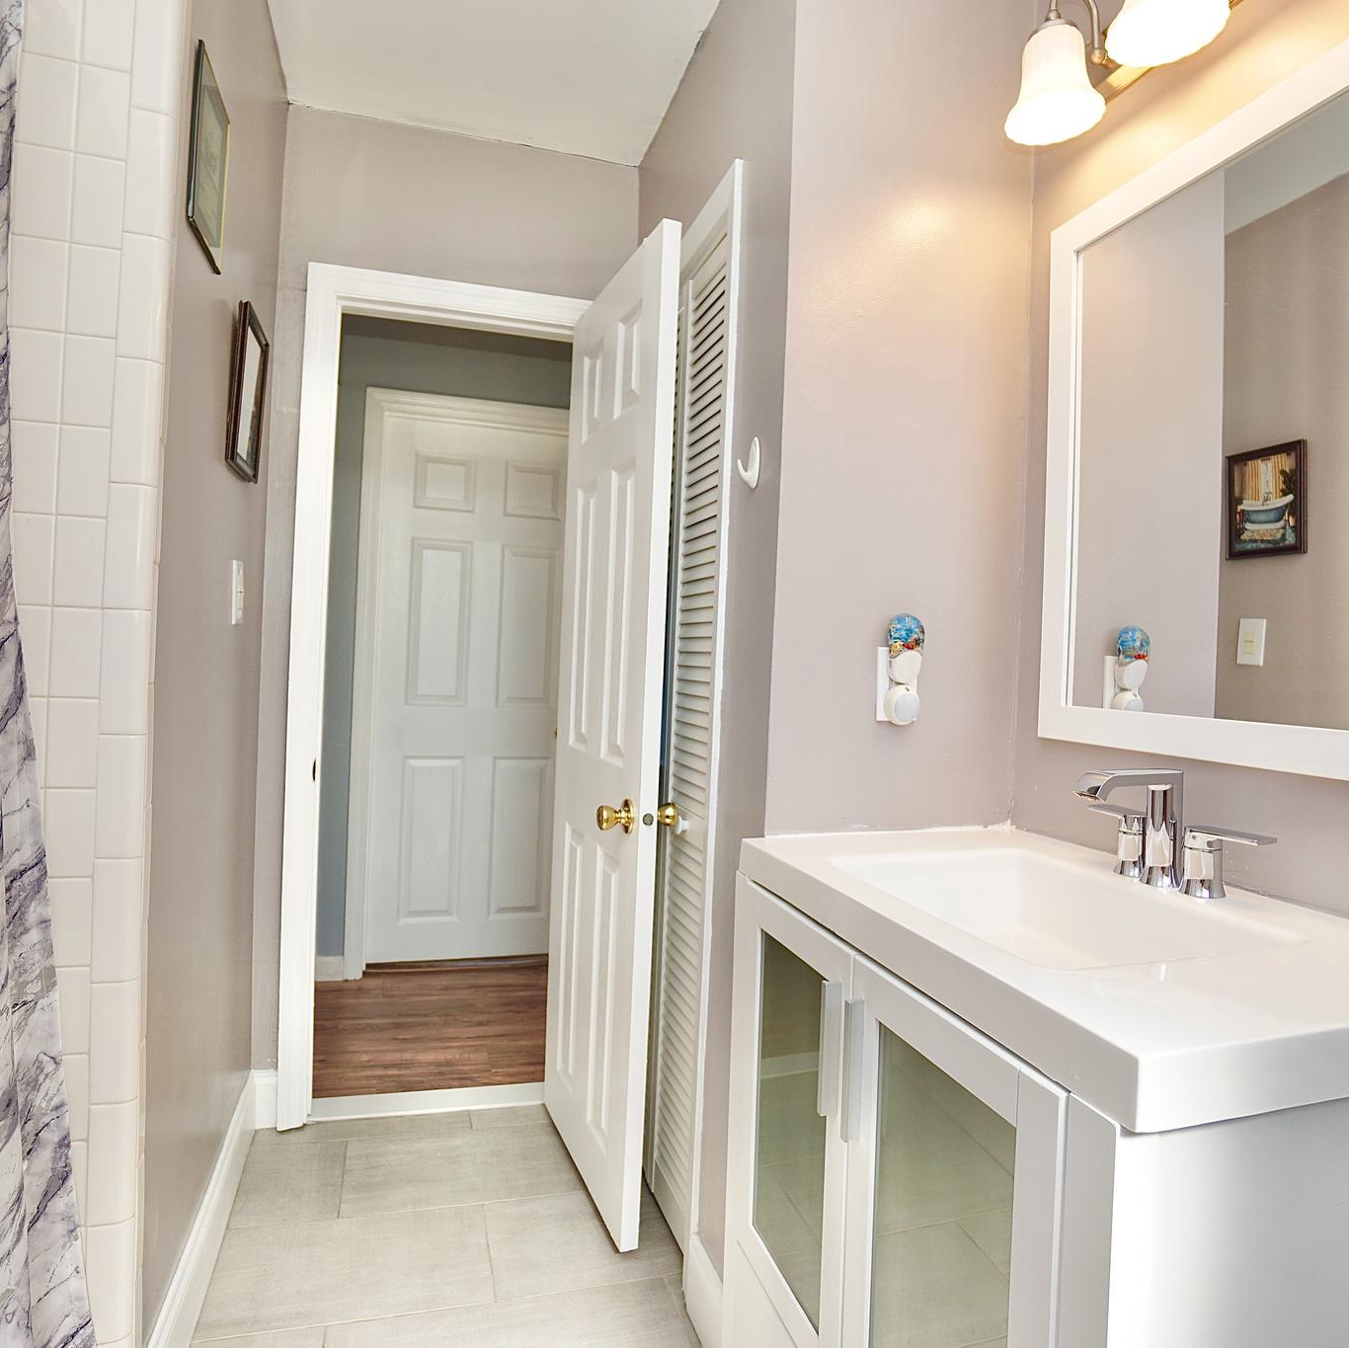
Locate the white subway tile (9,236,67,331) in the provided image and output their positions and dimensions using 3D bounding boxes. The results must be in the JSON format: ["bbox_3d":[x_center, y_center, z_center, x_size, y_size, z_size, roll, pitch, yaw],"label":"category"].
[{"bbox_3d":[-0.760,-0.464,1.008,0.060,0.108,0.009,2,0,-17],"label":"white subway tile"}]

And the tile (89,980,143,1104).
[{"bbox_3d":[-0.708,0.465,1.070,0.052,0.151,0.012,2,0,-16],"label":"tile"}]

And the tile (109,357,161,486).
[{"bbox_3d":[-0.662,-0.309,1.041,0.052,0.152,0.009,2,0,-17],"label":"tile"}]

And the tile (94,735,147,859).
[{"bbox_3d":[-0.686,0.151,1.048,0.051,0.152,0.009,2,0,-17],"label":"tile"}]

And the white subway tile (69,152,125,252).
[{"bbox_3d":[-0.719,-0.589,1.056,0.053,0.108,0.009,2,0,-16],"label":"white subway tile"}]

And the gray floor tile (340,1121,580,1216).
[{"bbox_3d":[-0.444,1.133,1.945,0.600,0.010,0.300,2,0,-16],"label":"gray floor tile"}]

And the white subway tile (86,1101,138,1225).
[{"bbox_3d":[-0.711,0.617,1.070,0.052,0.150,0.012,2,0,-16],"label":"white subway tile"}]

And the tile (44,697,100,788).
[{"bbox_3d":[-0.732,0.085,1.027,0.052,0.108,0.009,2,0,-17],"label":"tile"}]

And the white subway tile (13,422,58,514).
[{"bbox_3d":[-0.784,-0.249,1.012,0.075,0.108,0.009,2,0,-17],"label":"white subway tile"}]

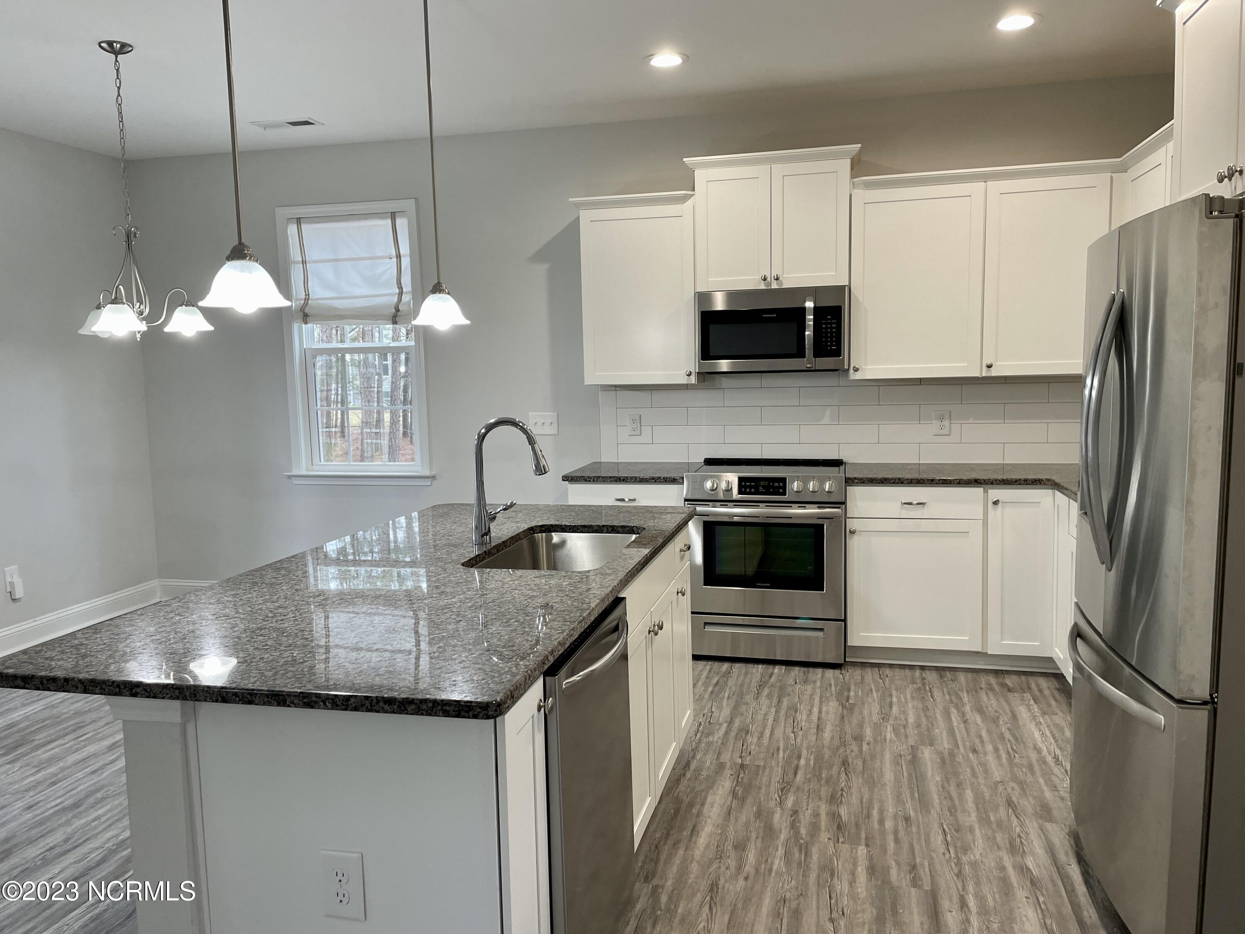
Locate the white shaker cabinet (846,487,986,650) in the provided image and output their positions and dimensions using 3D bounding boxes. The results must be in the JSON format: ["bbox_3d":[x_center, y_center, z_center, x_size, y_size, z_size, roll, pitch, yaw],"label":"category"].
[{"bbox_3d":[1.435,0.443,4.654,0.618,0.776,0.635,0,7,14],"label":"white shaker cabinet"}]

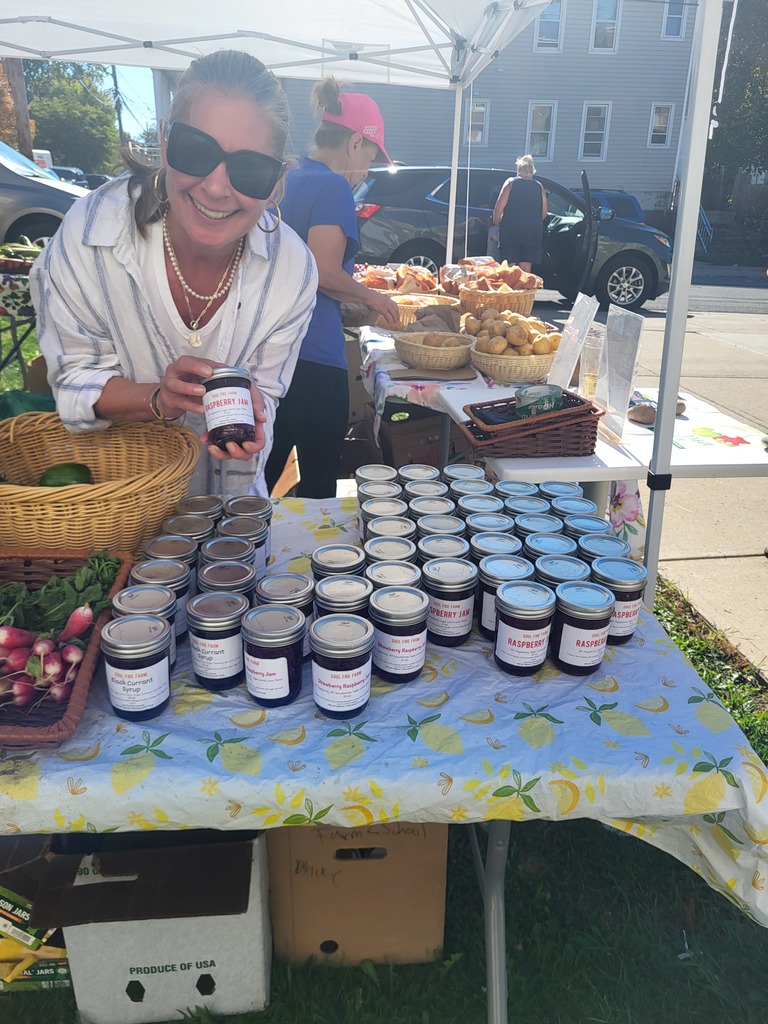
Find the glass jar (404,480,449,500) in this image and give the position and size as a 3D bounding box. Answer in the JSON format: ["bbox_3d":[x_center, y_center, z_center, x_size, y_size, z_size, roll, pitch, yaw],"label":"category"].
[{"bbox_3d":[0.071,0.007,1.299,0.073,0.099,0.073,2,22,3],"label":"glass jar"}]

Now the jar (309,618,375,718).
[{"bbox_3d":[-0.048,0.178,0.881,0.073,0.099,0.073,1,23,-1],"label":"jar"}]

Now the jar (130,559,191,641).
[{"bbox_3d":[-0.283,0.123,0.993,0.073,0.099,0.073,-6,23,-16],"label":"jar"}]

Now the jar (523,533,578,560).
[{"bbox_3d":[0.236,0.090,1.105,0.073,0.099,0.073,6,23,12],"label":"jar"}]

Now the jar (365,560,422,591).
[{"bbox_3d":[0.012,0.124,1.009,0.073,0.099,0.073,1,22,0],"label":"jar"}]

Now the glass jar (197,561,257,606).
[{"bbox_3d":[-0.200,0.124,0.998,0.073,0.098,0.073,0,23,-5],"label":"glass jar"}]

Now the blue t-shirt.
[{"bbox_3d":[-0.276,-0.821,2.540,0.320,0.670,0.450,-9,24,-24],"label":"blue t-shirt"}]

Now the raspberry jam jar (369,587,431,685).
[{"bbox_3d":[0.018,0.152,0.941,0.071,0.099,0.071,2,23,-1],"label":"raspberry jam jar"}]

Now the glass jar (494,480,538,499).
[{"bbox_3d":[0.220,0.007,1.298,0.071,0.099,0.071,4,23,5],"label":"glass jar"}]

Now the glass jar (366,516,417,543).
[{"bbox_3d":[0.011,0.067,1.147,0.073,0.099,0.073,1,23,-1],"label":"glass jar"}]

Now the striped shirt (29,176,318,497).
[{"bbox_3d":[-0.323,-0.243,1.363,0.460,0.600,0.380,-2,43,-9],"label":"striped shirt"}]

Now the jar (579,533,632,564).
[{"bbox_3d":[0.309,0.093,1.103,0.071,0.099,0.071,7,24,12],"label":"jar"}]

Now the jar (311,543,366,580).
[{"bbox_3d":[-0.061,0.106,1.042,0.071,0.099,0.071,2,23,-1],"label":"jar"}]

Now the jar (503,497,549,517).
[{"bbox_3d":[0.228,0.033,1.246,0.073,0.098,0.073,2,23,-1],"label":"jar"}]

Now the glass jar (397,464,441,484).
[{"bbox_3d":[0.061,-0.025,1.365,0.073,0.099,0.073,3,23,2],"label":"glass jar"}]

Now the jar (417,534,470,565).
[{"bbox_3d":[0.082,0.092,1.087,0.073,0.099,0.073,4,23,5],"label":"jar"}]

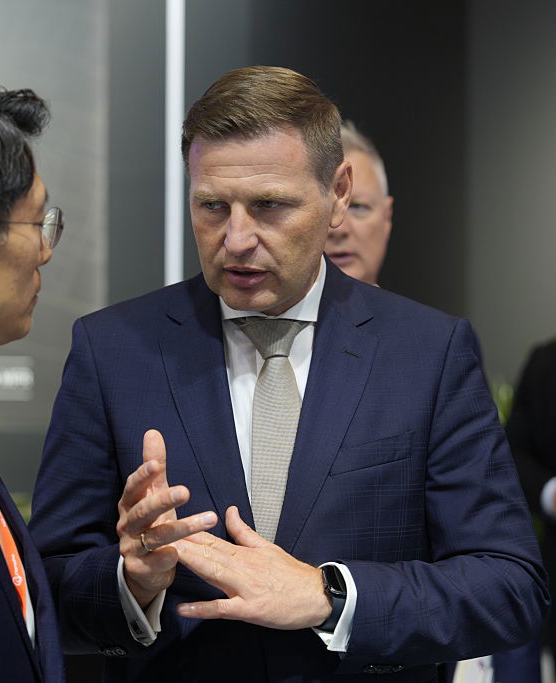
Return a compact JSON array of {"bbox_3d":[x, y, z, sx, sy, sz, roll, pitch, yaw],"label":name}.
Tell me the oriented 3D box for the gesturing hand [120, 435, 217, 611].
[{"bbox_3d":[-0.097,0.162,1.790,0.097,0.160,0.135,0,0,-27],"label":"gesturing hand"}]

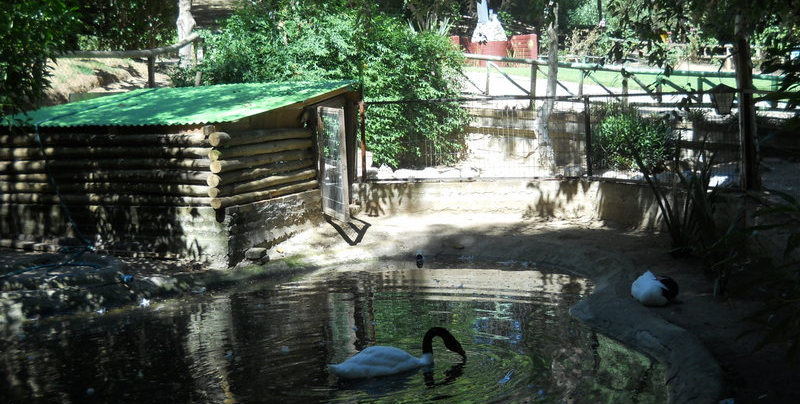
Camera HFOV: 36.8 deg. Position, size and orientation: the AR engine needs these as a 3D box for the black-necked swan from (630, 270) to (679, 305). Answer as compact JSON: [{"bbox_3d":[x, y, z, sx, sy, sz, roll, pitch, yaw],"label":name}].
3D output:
[{"bbox_3d":[1.775,0.581,8.380,0.290,0.230,0.440,-4,5,-40],"label":"black-necked swan"}]

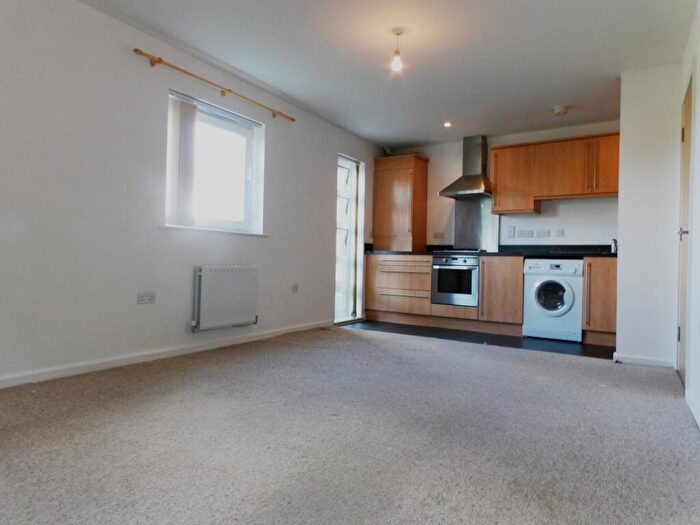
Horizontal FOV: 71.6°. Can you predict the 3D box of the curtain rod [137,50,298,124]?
[{"bbox_3d":[-1.059,-1.467,4.200,0.095,0.070,1.845,1,0,31],"label":"curtain rod"}]

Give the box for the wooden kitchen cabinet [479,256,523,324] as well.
[{"bbox_3d":[1.824,0.298,5.586,0.490,0.720,0.560,1,0,34],"label":"wooden kitchen cabinet"}]

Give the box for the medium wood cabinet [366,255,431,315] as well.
[{"bbox_3d":[0.745,0.275,6.328,0.950,0.720,0.560,1,0,34],"label":"medium wood cabinet"}]

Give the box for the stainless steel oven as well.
[{"bbox_3d":[1.372,0.211,5.874,0.595,0.595,0.560,1,0,34],"label":"stainless steel oven"}]

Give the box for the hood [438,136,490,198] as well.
[{"bbox_3d":[1.455,-1.190,5.942,0.595,0.780,0.480,1,0,34],"label":"hood"}]

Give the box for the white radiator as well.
[{"bbox_3d":[-1.064,0.295,4.221,0.080,0.547,0.665,1,0,31],"label":"white radiator"}]

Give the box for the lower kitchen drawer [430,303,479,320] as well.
[{"bbox_3d":[1.355,0.581,5.869,0.595,0.135,0.500,1,0,34],"label":"lower kitchen drawer"}]

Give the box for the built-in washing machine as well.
[{"bbox_3d":[2.262,0.398,5.290,0.590,0.840,0.570,1,0,34],"label":"built-in washing machine"}]

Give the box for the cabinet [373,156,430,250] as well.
[{"bbox_3d":[0.674,-0.747,6.516,0.595,1.220,0.410,1,0,34],"label":"cabinet"}]

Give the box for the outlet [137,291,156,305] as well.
[{"bbox_3d":[-1.505,0.264,3.601,0.012,0.085,0.148,1,0,31],"label":"outlet"}]

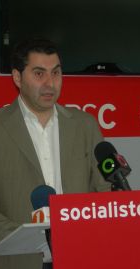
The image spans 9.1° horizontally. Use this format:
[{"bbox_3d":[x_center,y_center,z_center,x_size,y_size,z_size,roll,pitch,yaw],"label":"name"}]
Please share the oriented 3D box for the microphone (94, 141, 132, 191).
[{"bbox_3d":[0.134,0.107,2.460,0.062,0.215,0.062,-40,-36,15],"label":"microphone"}]

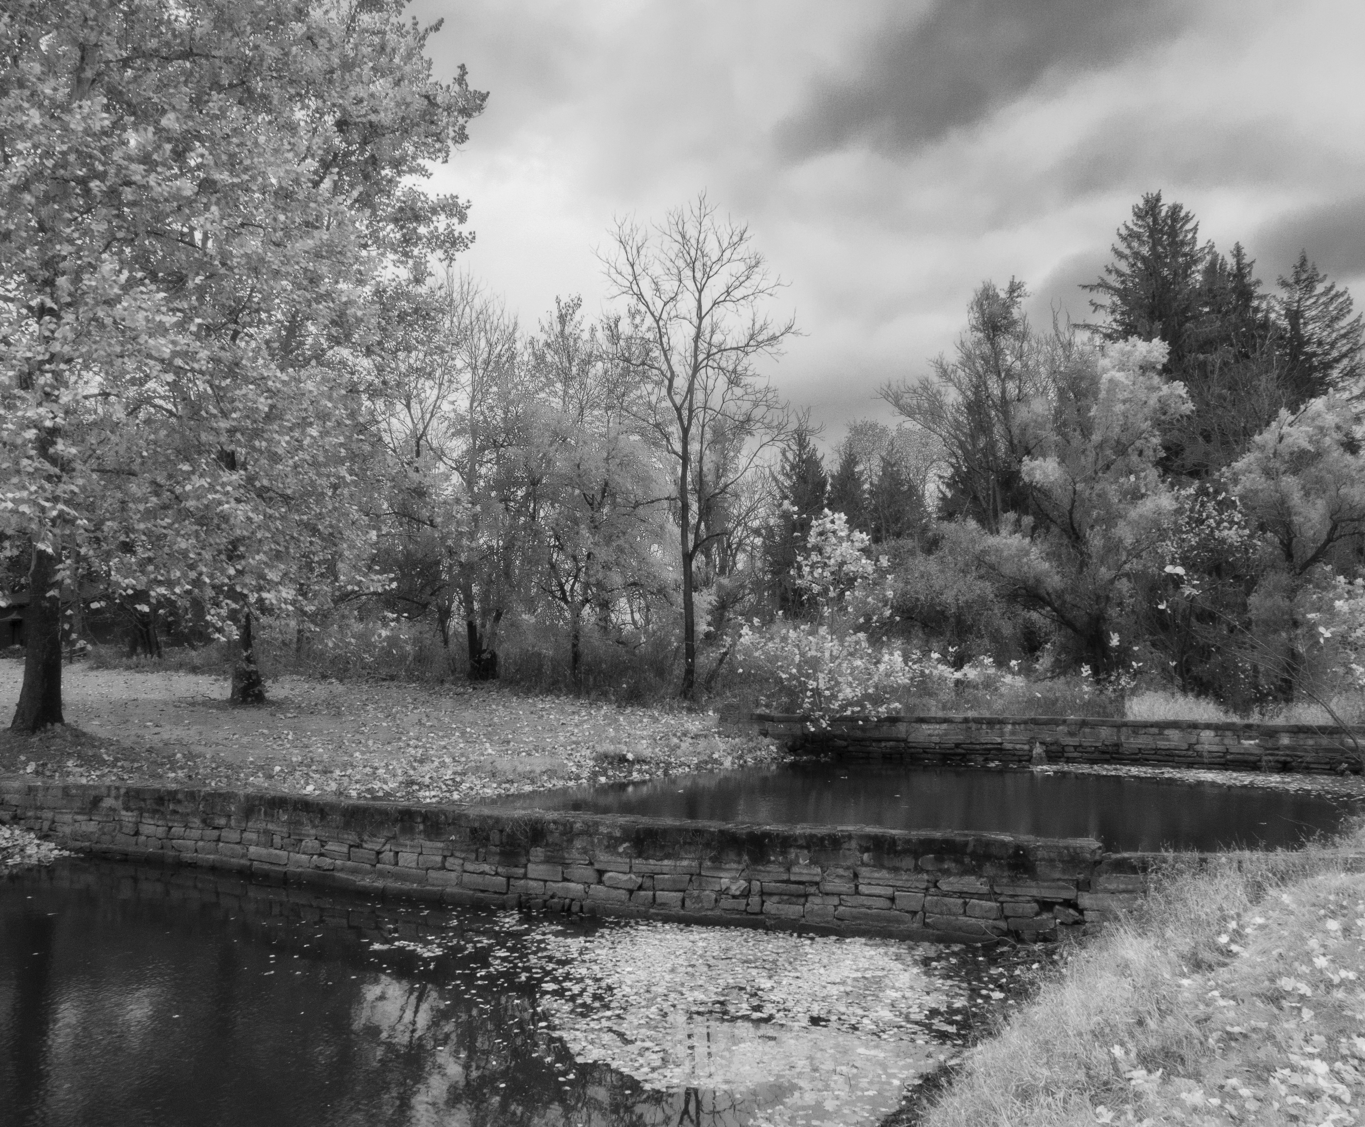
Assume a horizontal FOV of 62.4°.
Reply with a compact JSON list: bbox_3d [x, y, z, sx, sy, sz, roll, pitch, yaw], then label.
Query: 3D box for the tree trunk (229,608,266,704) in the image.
[{"bbox_3d":[-9.932,2.108,25.720,0.800,2.225,0.750,1,-4,-21],"label":"tree trunk"}]

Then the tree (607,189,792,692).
[{"bbox_3d":[0.374,-2.945,27.725,4.600,12.583,4.400,0,-3,1],"label":"tree"}]

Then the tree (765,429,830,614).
[{"bbox_3d":[4.370,-0.962,42.133,2.800,8.226,2.700,0,-3,6],"label":"tree"}]

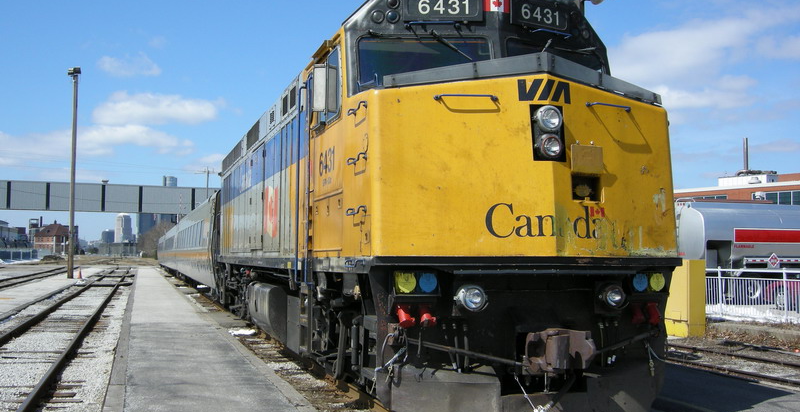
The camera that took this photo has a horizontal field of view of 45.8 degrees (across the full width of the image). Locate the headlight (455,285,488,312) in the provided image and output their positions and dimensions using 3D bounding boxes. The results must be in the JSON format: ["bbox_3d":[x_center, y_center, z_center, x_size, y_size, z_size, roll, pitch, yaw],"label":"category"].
[{"bbox_3d":[0.619,0.792,8.136,0.235,0.225,0.150,1,-3,-15],"label":"headlight"}]

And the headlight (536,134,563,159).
[{"bbox_3d":[1.296,-0.508,8.237,0.215,0.215,0.130,1,-3,-15],"label":"headlight"}]

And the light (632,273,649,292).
[{"bbox_3d":[2.210,0.705,8.738,0.165,0.170,0.070,1,-3,-15],"label":"light"}]

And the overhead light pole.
[{"bbox_3d":[-23.159,-2.417,67.393,0.930,15.080,0.700,1,-3,-15],"label":"overhead light pole"}]

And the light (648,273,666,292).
[{"bbox_3d":[2.378,0.709,8.784,0.165,0.170,0.070,1,-3,-15],"label":"light"}]

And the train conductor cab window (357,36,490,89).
[{"bbox_3d":[0.252,-1.420,9.469,1.330,0.560,0.060,0,-6,4],"label":"train conductor cab window"}]

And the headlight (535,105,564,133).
[{"bbox_3d":[1.292,-0.752,8.264,0.225,0.225,0.130,1,-3,-15],"label":"headlight"}]

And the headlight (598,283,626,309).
[{"bbox_3d":[1.895,0.808,8.485,0.225,0.225,0.150,1,-3,-15],"label":"headlight"}]

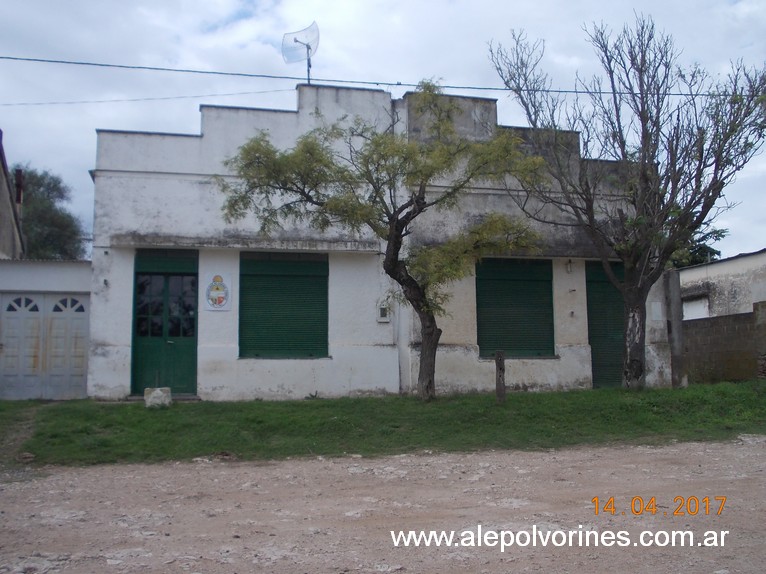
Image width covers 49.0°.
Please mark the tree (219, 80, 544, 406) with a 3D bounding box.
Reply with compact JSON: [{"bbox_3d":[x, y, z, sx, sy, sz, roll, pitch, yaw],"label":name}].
[{"bbox_3d":[-0.053,-0.890,15.152,5.591,5.777,4.800,1,-7,-14],"label":"tree"}]

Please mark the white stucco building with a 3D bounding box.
[{"bbox_3d":[-0.527,-0.535,21.263,12.320,6.392,8.000,1,-7,-14],"label":"white stucco building"}]

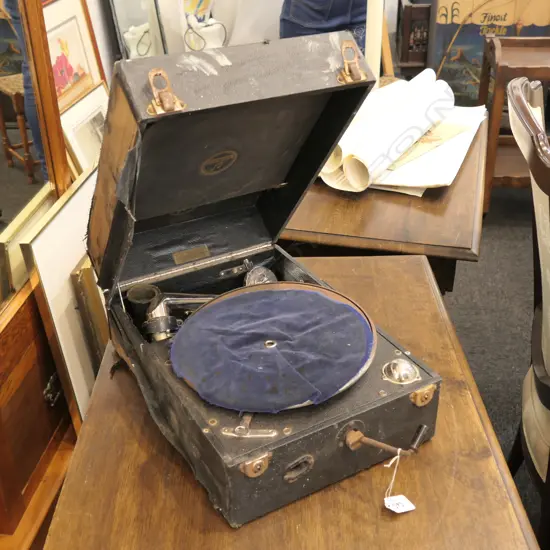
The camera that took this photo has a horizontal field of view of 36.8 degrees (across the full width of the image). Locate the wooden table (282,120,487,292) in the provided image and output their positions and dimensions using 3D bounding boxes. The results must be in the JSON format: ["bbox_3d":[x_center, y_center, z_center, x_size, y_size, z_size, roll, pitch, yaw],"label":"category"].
[{"bbox_3d":[0.145,0.058,2.029,0.620,0.740,0.770,6,31,11],"label":"wooden table"}]

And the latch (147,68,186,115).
[{"bbox_3d":[-0.112,-0.186,0.839,0.043,0.021,0.048,-16,70,-25],"label":"latch"}]

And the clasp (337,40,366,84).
[{"bbox_3d":[0.085,-0.241,0.934,0.041,0.021,0.048,-16,70,-25],"label":"clasp"}]

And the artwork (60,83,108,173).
[{"bbox_3d":[-0.657,-0.461,3.210,0.020,0.480,0.426,-12,25,21],"label":"artwork"}]

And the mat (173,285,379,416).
[{"bbox_3d":[0.001,0.086,1.023,0.250,0.012,0.250,-5,33,3],"label":"mat"}]

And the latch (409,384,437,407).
[{"bbox_3d":[0.178,0.146,0.976,0.040,0.027,0.010,-16,33,-25],"label":"latch"}]

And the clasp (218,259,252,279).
[{"bbox_3d":[-0.057,-0.009,1.253,0.054,0.018,0.013,-16,33,-25],"label":"clasp"}]

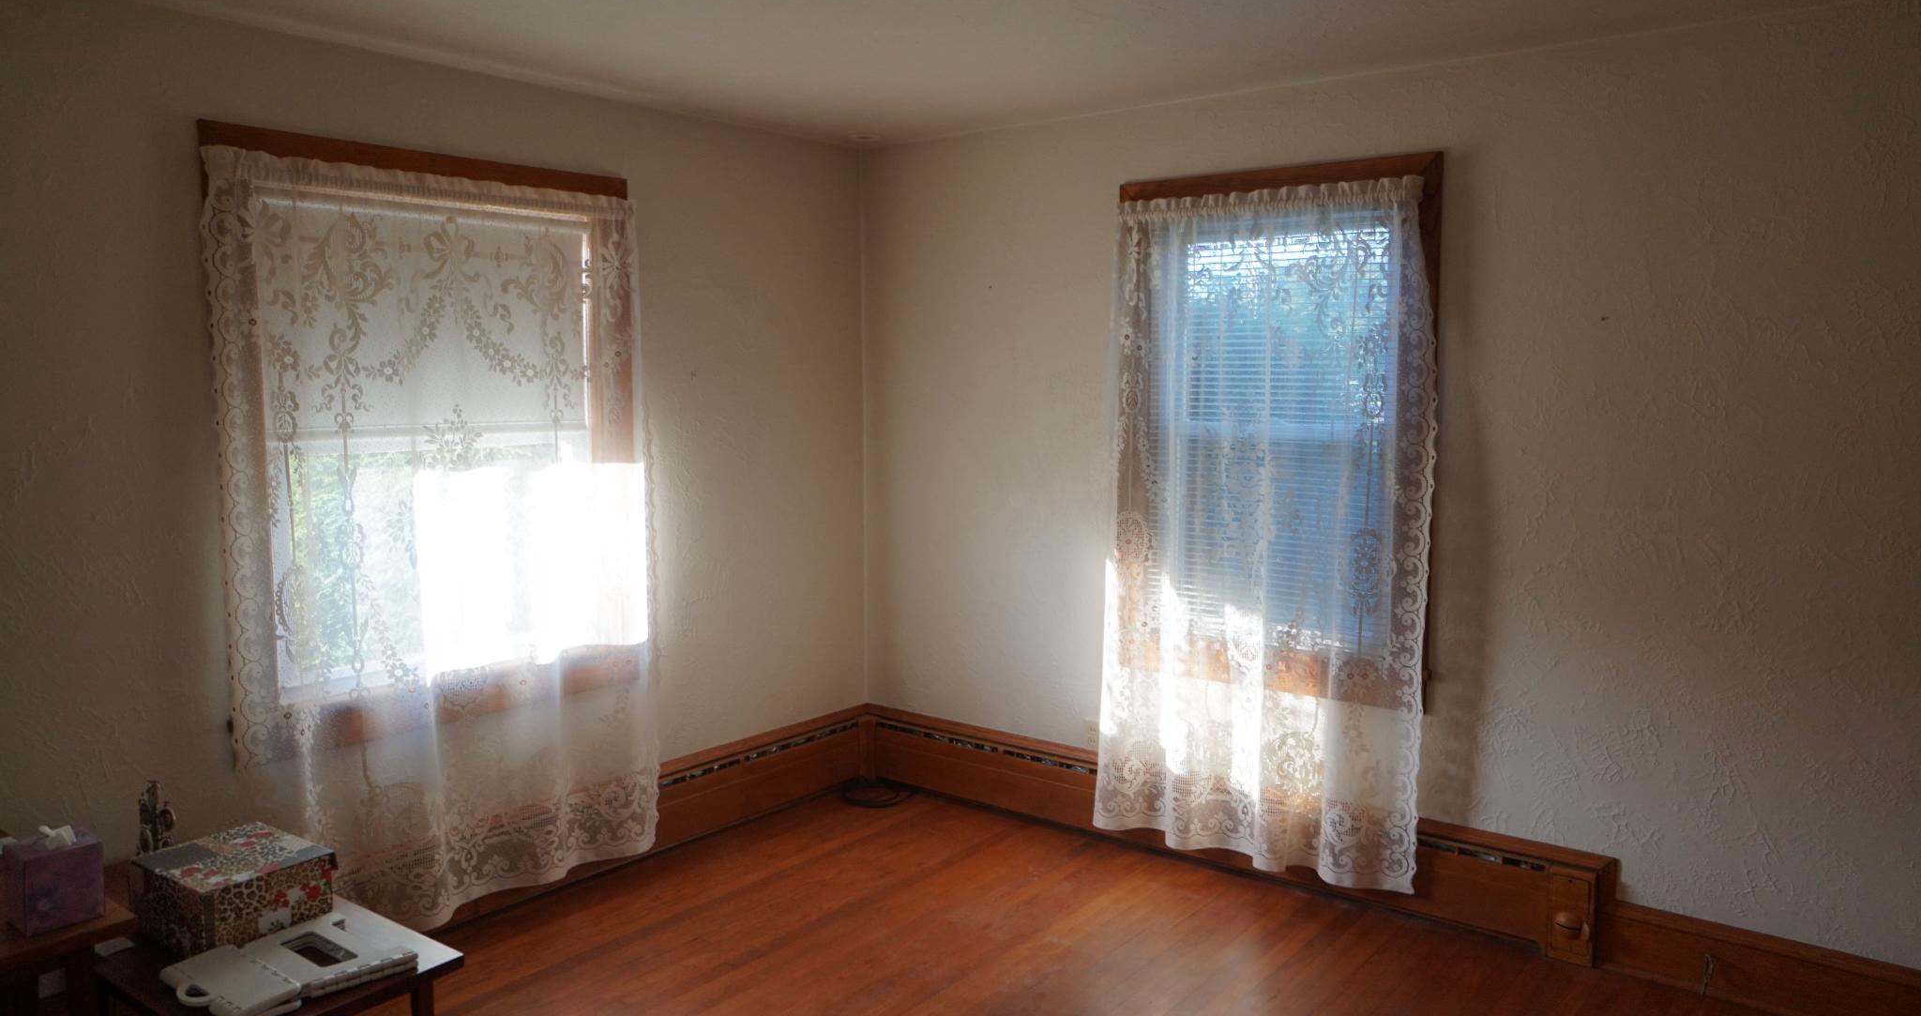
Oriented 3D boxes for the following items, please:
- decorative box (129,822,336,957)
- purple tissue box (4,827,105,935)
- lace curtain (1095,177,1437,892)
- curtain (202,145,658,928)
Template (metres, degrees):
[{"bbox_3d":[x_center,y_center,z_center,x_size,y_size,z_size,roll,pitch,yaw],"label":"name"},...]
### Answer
[{"bbox_3d":[-1.507,0.785,2.662,0.300,0.128,0.252,4,7,34],"label":"decorative box"},{"bbox_3d":[-1.561,0.643,2.208,0.109,0.132,0.112,5,8,39],"label":"purple tissue box"},{"bbox_3d":[0.891,0.085,3.909,1.059,2.067,0.120,5,8,38],"label":"lace curtain"},{"bbox_3d":[-1.388,0.122,3.596,0.120,2.057,1.260,5,8,38],"label":"curtain"}]

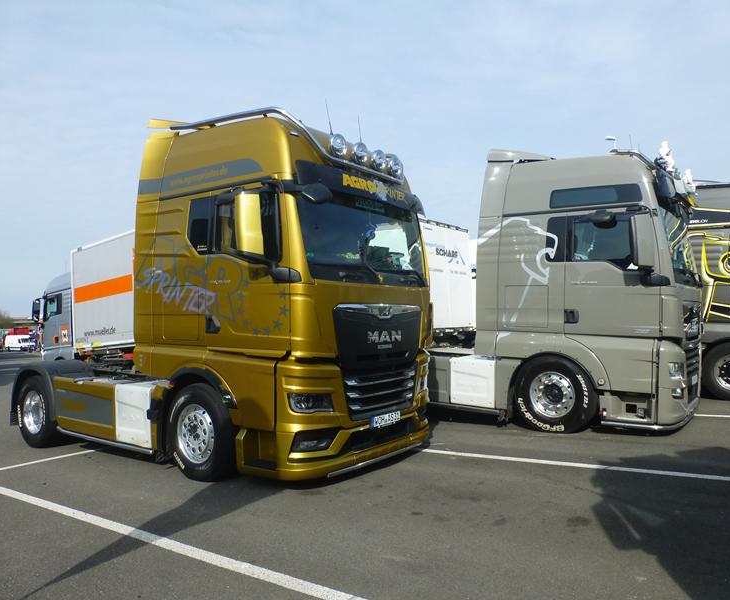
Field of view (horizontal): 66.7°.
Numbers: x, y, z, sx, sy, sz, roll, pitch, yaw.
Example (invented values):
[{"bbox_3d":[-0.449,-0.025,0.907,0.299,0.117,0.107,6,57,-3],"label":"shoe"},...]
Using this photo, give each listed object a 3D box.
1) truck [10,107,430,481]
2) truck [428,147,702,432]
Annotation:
[{"bbox_3d":[-2.187,0.042,7.332,5.880,3.720,2.550,-3,-3,37],"label":"truck"},{"bbox_3d":[1.838,-0.052,8.900,5.880,3.680,2.550,-3,-3,37],"label":"truck"}]

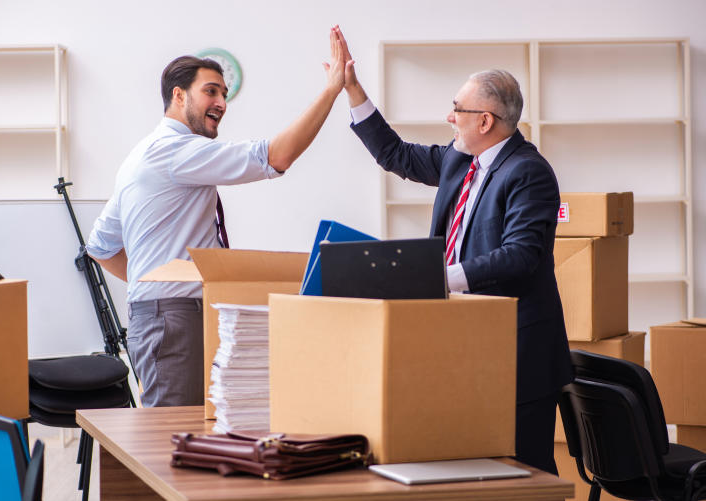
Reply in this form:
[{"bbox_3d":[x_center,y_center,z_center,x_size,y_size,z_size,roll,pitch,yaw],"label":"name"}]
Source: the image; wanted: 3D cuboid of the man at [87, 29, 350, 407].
[{"bbox_3d":[-0.379,0.274,6.414,0.700,1.834,0.500,-2,2,-20],"label":"man"}]

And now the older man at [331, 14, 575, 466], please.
[{"bbox_3d":[0.286,0.283,6.114,0.640,1.820,0.520,-2,2,-26],"label":"older man"}]

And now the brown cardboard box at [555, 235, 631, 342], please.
[{"bbox_3d":[0.779,0.137,8.298,0.410,0.379,0.450,0,2,23],"label":"brown cardboard box"}]

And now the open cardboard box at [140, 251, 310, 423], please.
[{"bbox_3d":[-0.282,0.230,6.137,0.540,0.450,0.550,-1,2,8],"label":"open cardboard box"}]

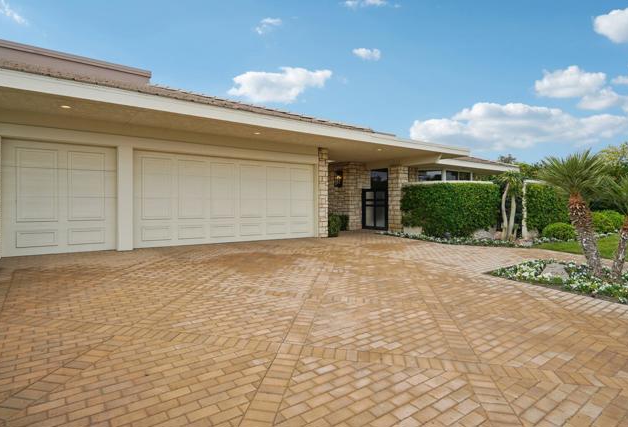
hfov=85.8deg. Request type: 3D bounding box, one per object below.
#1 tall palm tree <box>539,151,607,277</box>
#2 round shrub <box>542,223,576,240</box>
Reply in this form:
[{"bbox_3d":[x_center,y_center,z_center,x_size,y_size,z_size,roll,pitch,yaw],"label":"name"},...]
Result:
[{"bbox_3d":[4.950,0.000,6.450,1.220,2.430,1.200,0,1,38],"label":"tall palm tree"},{"bbox_3d":[7.950,0.600,10.950,0.980,0.660,0.980,0,1,36],"label":"round shrub"}]

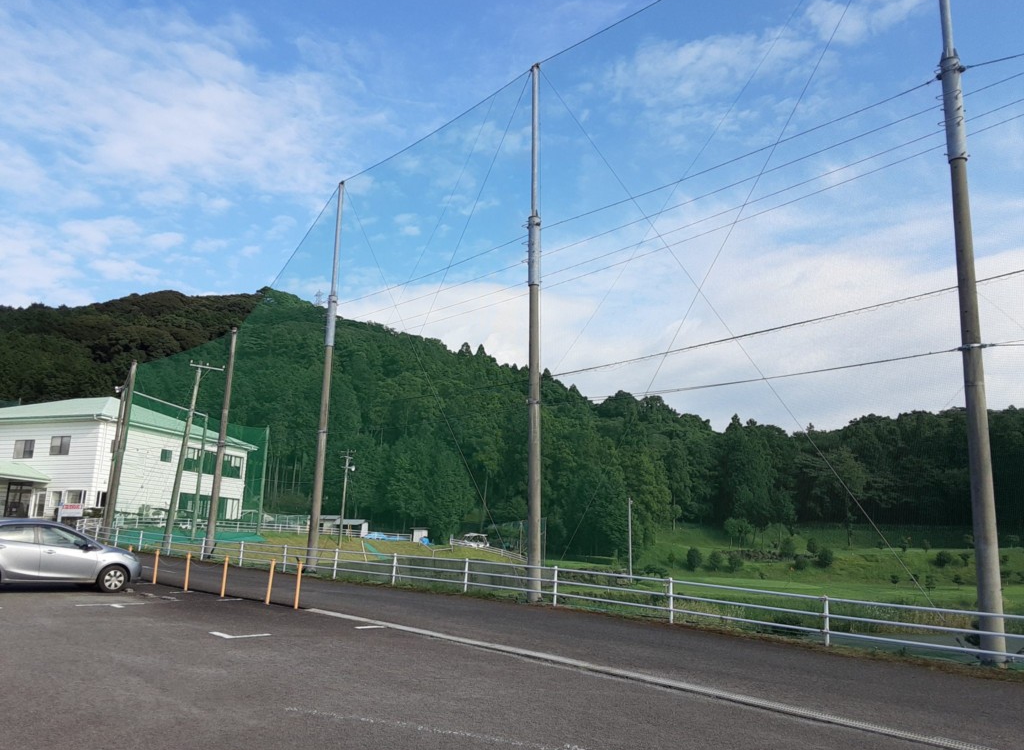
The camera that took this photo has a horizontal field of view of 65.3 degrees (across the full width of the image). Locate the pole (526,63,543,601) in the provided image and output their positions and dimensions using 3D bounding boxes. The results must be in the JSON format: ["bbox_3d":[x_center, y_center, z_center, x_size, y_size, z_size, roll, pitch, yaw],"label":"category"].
[{"bbox_3d":[0.571,-1.454,19.391,0.370,13.420,0.370,0,-11,0],"label":"pole"}]

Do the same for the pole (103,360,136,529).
[{"bbox_3d":[-19.163,3.605,39.149,0.340,8.840,0.340,13,-14,-40],"label":"pole"}]

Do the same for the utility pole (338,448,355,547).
[{"bbox_3d":[-11.199,8.270,53.619,1.100,6.550,0.500,-1,-12,19],"label":"utility pole"}]

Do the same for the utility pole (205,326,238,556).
[{"bbox_3d":[-11.854,2.591,32.716,0.340,9.540,0.340,12,-14,-40],"label":"utility pole"}]

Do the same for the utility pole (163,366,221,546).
[{"bbox_3d":[-13.957,3.506,34.778,1.500,8.240,0.320,15,-14,-39],"label":"utility pole"}]

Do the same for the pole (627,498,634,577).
[{"bbox_3d":[9.464,13.092,63.634,0.240,6.590,0.240,10,-15,-40],"label":"pole"}]

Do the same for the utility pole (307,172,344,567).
[{"bbox_3d":[-6.164,-0.270,26.779,0.360,13.310,0.360,11,-15,-40],"label":"utility pole"}]

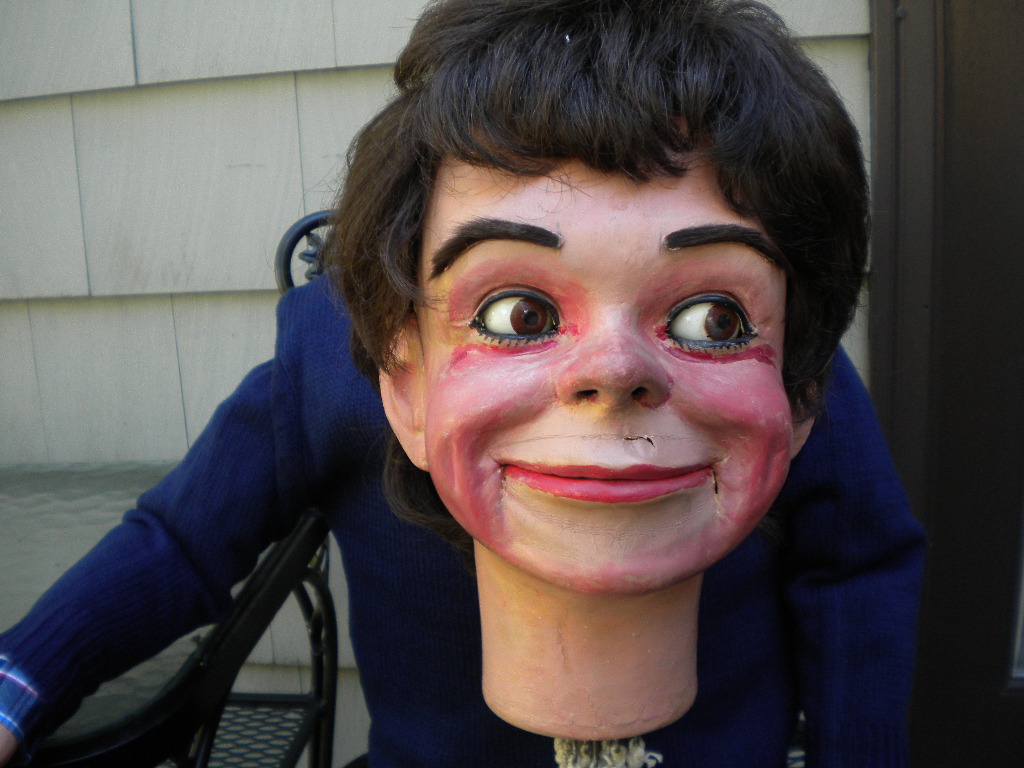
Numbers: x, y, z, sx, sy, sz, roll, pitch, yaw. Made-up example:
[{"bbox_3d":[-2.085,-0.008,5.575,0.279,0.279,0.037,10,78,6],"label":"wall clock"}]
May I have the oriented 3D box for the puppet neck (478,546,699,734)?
[{"bbox_3d":[0.029,0.082,0.383,0.084,0.066,0.082,-1,10,-3],"label":"puppet neck"}]

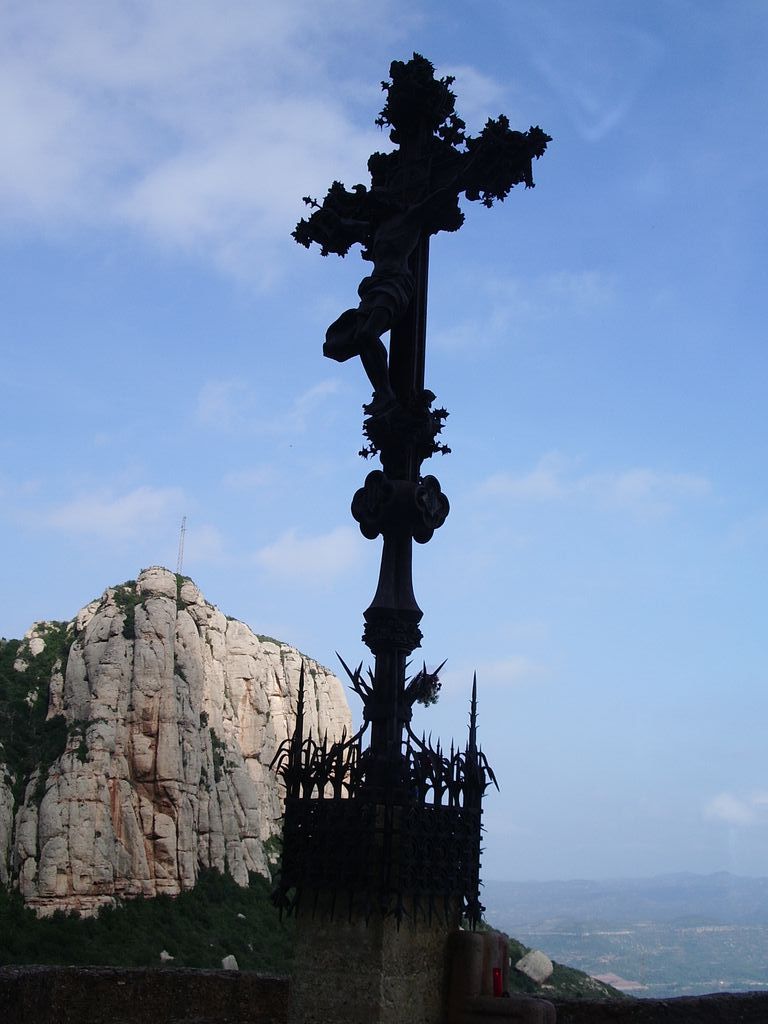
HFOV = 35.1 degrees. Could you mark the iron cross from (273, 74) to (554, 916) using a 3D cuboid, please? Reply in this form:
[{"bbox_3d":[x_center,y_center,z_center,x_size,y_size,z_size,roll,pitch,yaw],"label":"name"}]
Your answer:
[{"bbox_3d":[0.084,-0.457,8.096,2.325,6.098,1.101,-10,-20,38],"label":"iron cross"}]

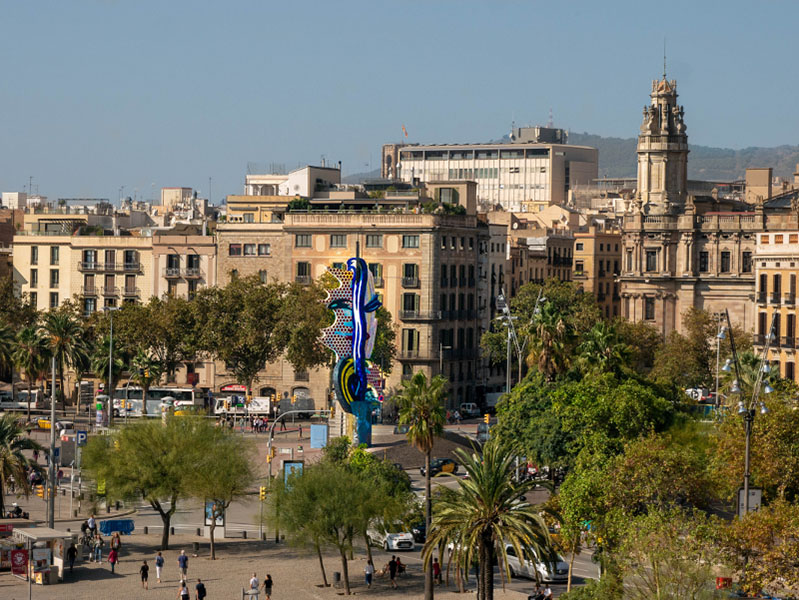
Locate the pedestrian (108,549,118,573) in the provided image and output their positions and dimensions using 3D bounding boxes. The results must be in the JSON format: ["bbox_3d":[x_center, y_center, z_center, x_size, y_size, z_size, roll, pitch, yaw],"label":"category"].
[{"bbox_3d":[-16.113,14.662,156.252,0.520,1.520,0.400,1,0,-6],"label":"pedestrian"}]

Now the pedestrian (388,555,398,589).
[{"bbox_3d":[-0.313,14.770,150.496,0.580,1.780,0.600,1,0,-12],"label":"pedestrian"}]

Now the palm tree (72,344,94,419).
[{"bbox_3d":[-36.538,9.329,319.928,2.800,8.400,2.800,1,1,0],"label":"palm tree"}]

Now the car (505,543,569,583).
[{"bbox_3d":[7.729,14.827,155.495,1.900,1.850,4.950,1,0,-25],"label":"car"}]

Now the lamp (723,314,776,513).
[{"bbox_3d":[19.435,8.312,154.528,3.200,15.500,1.800,1,0,0],"label":"lamp"}]

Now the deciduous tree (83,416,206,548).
[{"bbox_3d":[-15.740,11.385,170.981,7.200,7.900,6.800,1,0,0],"label":"deciduous tree"}]

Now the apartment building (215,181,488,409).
[{"bbox_3d":[-5.994,-0.226,365.070,30.300,29.500,22.000,1,0,18],"label":"apartment building"}]

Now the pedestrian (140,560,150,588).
[{"bbox_3d":[-14.650,15.851,159.986,0.550,1.670,0.420,1,1,-6],"label":"pedestrian"}]

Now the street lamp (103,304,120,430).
[{"bbox_3d":[-32.800,7.577,315.967,2.100,13.600,0.500,1,0,0],"label":"street lamp"}]

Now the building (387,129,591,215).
[{"bbox_3d":[24.496,-16.913,679.740,45.100,51.200,20.500,1,0,37],"label":"building"}]

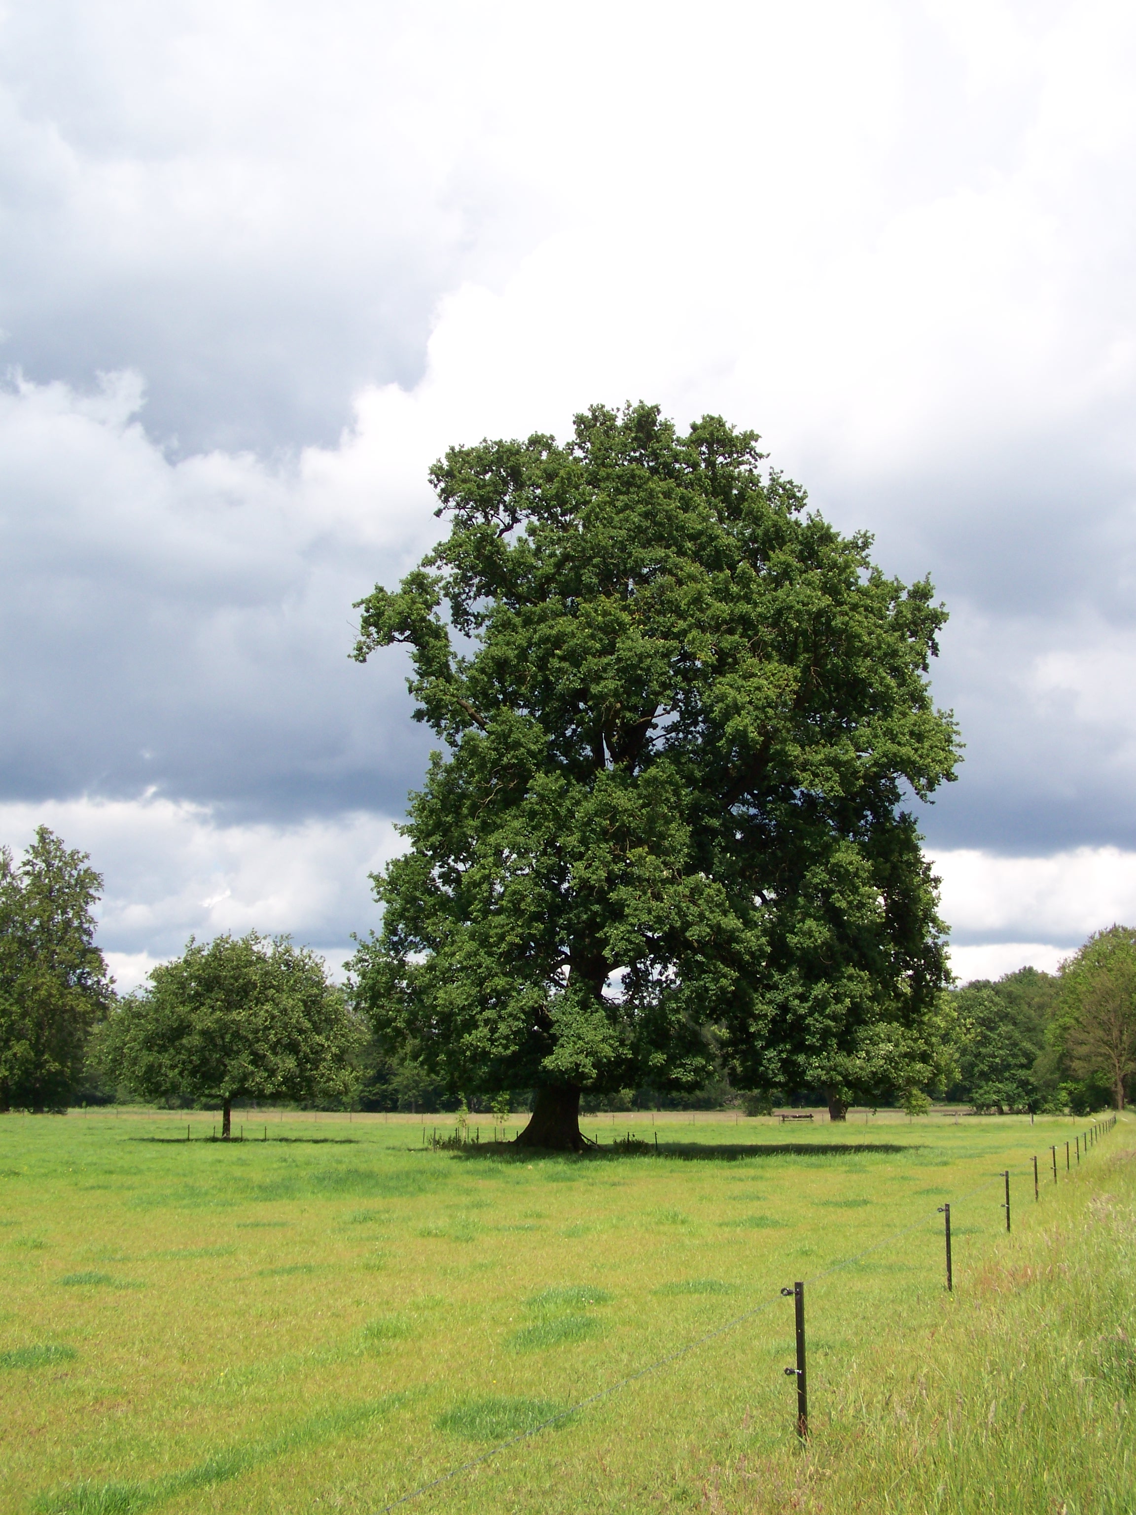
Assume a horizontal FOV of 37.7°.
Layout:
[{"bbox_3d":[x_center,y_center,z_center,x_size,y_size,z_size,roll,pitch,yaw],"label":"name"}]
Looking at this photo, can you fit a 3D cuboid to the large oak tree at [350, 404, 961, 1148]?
[{"bbox_3d":[3.200,0.100,61.500,22.400,27.900,21.300,0,-12,0],"label":"large oak tree"}]

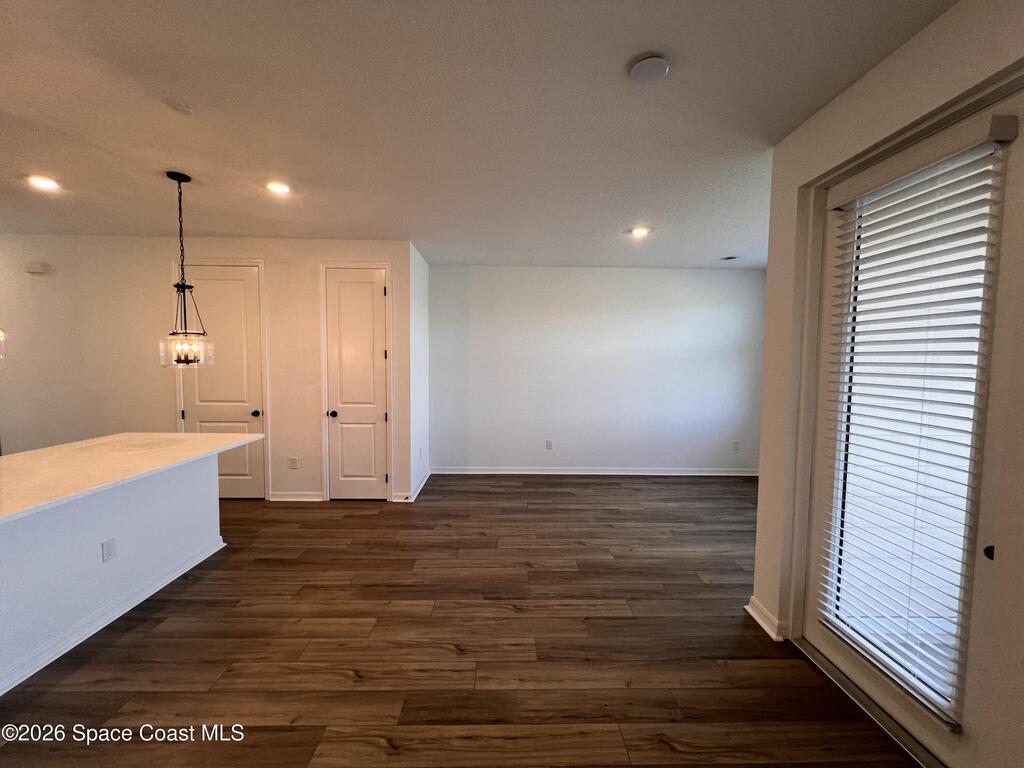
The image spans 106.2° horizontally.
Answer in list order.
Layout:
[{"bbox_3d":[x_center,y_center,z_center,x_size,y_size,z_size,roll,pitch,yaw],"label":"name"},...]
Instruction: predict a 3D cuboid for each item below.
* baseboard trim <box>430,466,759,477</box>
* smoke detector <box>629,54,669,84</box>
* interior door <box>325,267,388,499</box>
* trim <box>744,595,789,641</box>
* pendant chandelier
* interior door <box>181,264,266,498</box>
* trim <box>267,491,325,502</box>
[{"bbox_3d":[1.143,1.171,5.163,4.450,0.105,0.022,0,3,-2],"label":"baseboard trim"},{"bbox_3d":[0.569,-1.315,1.596,0.145,0.040,0.145,1,3,-1],"label":"smoke detector"},{"bbox_3d":[-1.632,0.024,4.086,0.610,2.440,0.055,0,3,-2],"label":"interior door"},{"bbox_3d":[1.463,1.339,2.231,0.055,0.105,0.290,0,3,-2],"label":"trim"},{"bbox_3d":[-2.260,-0.764,2.647,0.290,1.300,0.290,0,3,-2],"label":"pendant chandelier"},{"bbox_3d":[-3.030,0.011,4.048,0.810,2.440,0.055,0,3,-2],"label":"interior door"},{"bbox_3d":[-2.307,1.200,4.113,0.555,0.105,0.022,0,3,-2],"label":"trim"}]

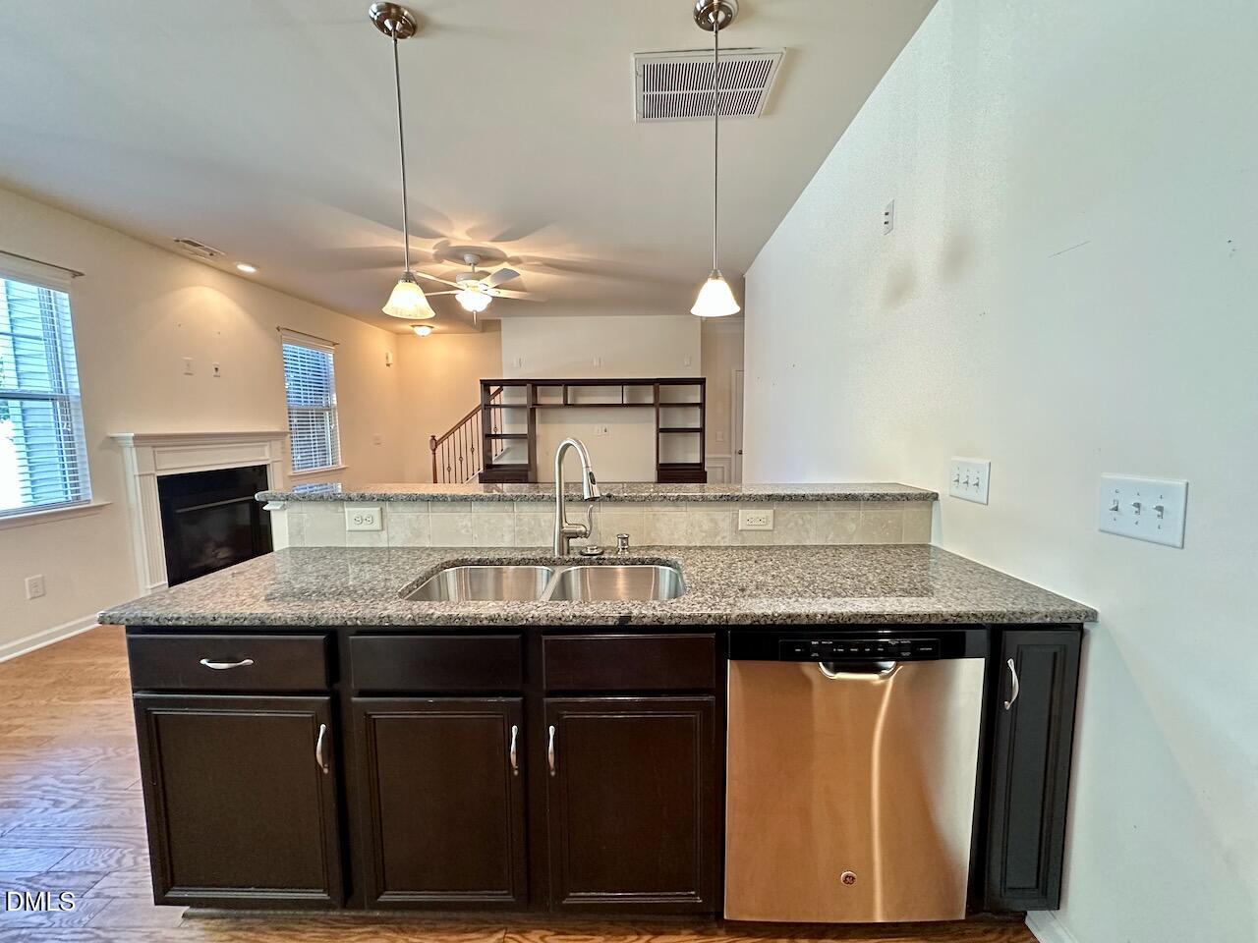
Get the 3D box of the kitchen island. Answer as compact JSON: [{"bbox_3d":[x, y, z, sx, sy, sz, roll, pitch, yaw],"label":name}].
[{"bbox_3d":[-0.078,0.748,1.535,2.285,0.905,0.668,0,5,1],"label":"kitchen island"}]

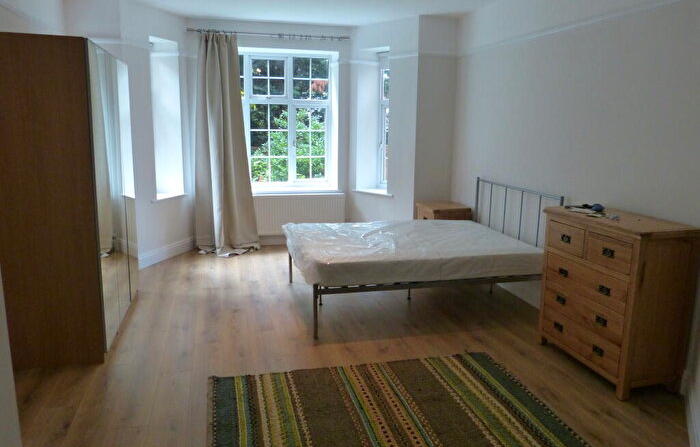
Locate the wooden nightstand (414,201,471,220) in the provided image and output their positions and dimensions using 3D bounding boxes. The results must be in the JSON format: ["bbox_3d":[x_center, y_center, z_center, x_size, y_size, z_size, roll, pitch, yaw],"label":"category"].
[{"bbox_3d":[1.029,0.129,5.689,0.439,0.664,0.508,-2,12,-14],"label":"wooden nightstand"}]

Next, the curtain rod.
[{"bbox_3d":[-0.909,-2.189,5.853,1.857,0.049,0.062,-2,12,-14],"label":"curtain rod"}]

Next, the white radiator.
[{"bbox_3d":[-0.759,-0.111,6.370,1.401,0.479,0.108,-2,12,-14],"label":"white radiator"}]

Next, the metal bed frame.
[{"bbox_3d":[0.545,0.179,4.452,1.984,1.026,1.386,-2,12,-14],"label":"metal bed frame"}]

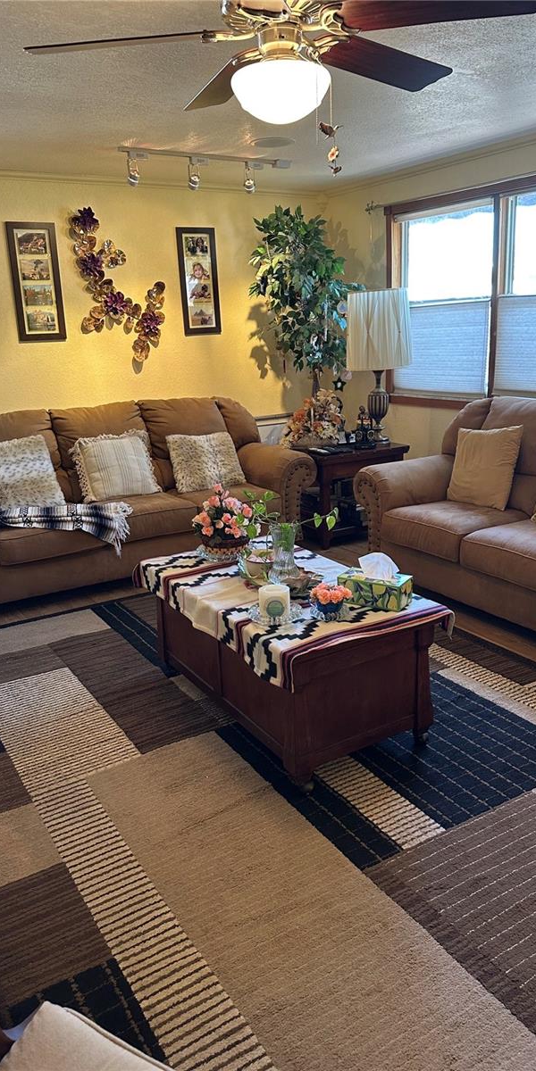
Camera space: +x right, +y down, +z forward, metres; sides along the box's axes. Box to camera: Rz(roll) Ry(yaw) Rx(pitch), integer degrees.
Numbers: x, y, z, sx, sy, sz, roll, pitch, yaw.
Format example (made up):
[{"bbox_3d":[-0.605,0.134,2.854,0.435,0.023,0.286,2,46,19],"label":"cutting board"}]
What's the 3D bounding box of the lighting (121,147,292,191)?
[{"bbox_3d":[-0.348,-2.227,4.563,1.200,0.200,0.100,-13,19,-32],"label":"lighting"}]

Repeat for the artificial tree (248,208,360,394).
[{"bbox_3d":[0.306,-1.265,5.600,0.820,2.210,0.780,-2,16,4],"label":"artificial tree"}]

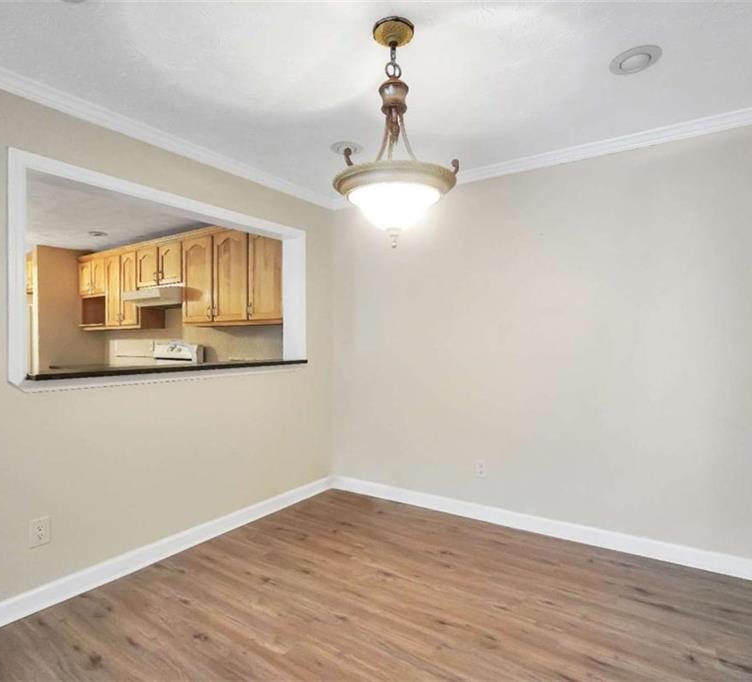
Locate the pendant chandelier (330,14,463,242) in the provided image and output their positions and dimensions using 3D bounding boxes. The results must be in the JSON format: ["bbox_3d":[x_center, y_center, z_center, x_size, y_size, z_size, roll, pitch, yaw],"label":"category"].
[{"bbox_3d":[0.071,-0.768,1.630,0.470,0.825,0.470,0,0,0],"label":"pendant chandelier"}]

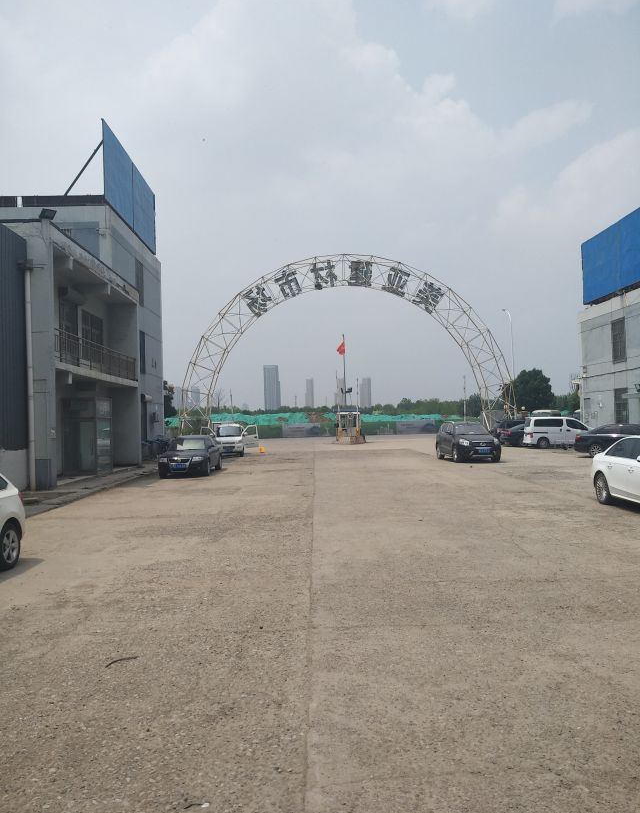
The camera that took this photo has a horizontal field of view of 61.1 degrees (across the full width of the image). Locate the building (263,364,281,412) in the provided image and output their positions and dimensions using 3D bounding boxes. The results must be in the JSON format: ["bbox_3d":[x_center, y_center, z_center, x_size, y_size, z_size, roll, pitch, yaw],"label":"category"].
[{"bbox_3d":[-102.790,-21.724,1166.482,33.940,130.920,30.000,-1,-2,0],"label":"building"}]

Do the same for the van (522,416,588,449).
[{"bbox_3d":[15.338,1.649,34.709,4.350,1.860,1.720,-2,-2,7],"label":"van"}]

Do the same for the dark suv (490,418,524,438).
[{"bbox_3d":[15.155,1.894,39.745,4.600,1.720,1.840,-2,-2,7],"label":"dark suv"}]

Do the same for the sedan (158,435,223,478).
[{"bbox_3d":[-5.026,1.928,21.589,1.740,1.480,4.780,-1,-2,-3],"label":"sedan"}]

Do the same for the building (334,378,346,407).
[{"bbox_3d":[48.107,-10.634,1263.531,24.210,107.410,25.000,-1,-2,0],"label":"building"}]

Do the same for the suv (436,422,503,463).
[{"bbox_3d":[6.742,1.612,25.000,1.820,1.710,4.500,-1,-2,-2],"label":"suv"}]

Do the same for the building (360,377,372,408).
[{"bbox_3d":[108.078,-12.004,1263.525,25.360,107.010,25.000,-1,-2,0],"label":"building"}]

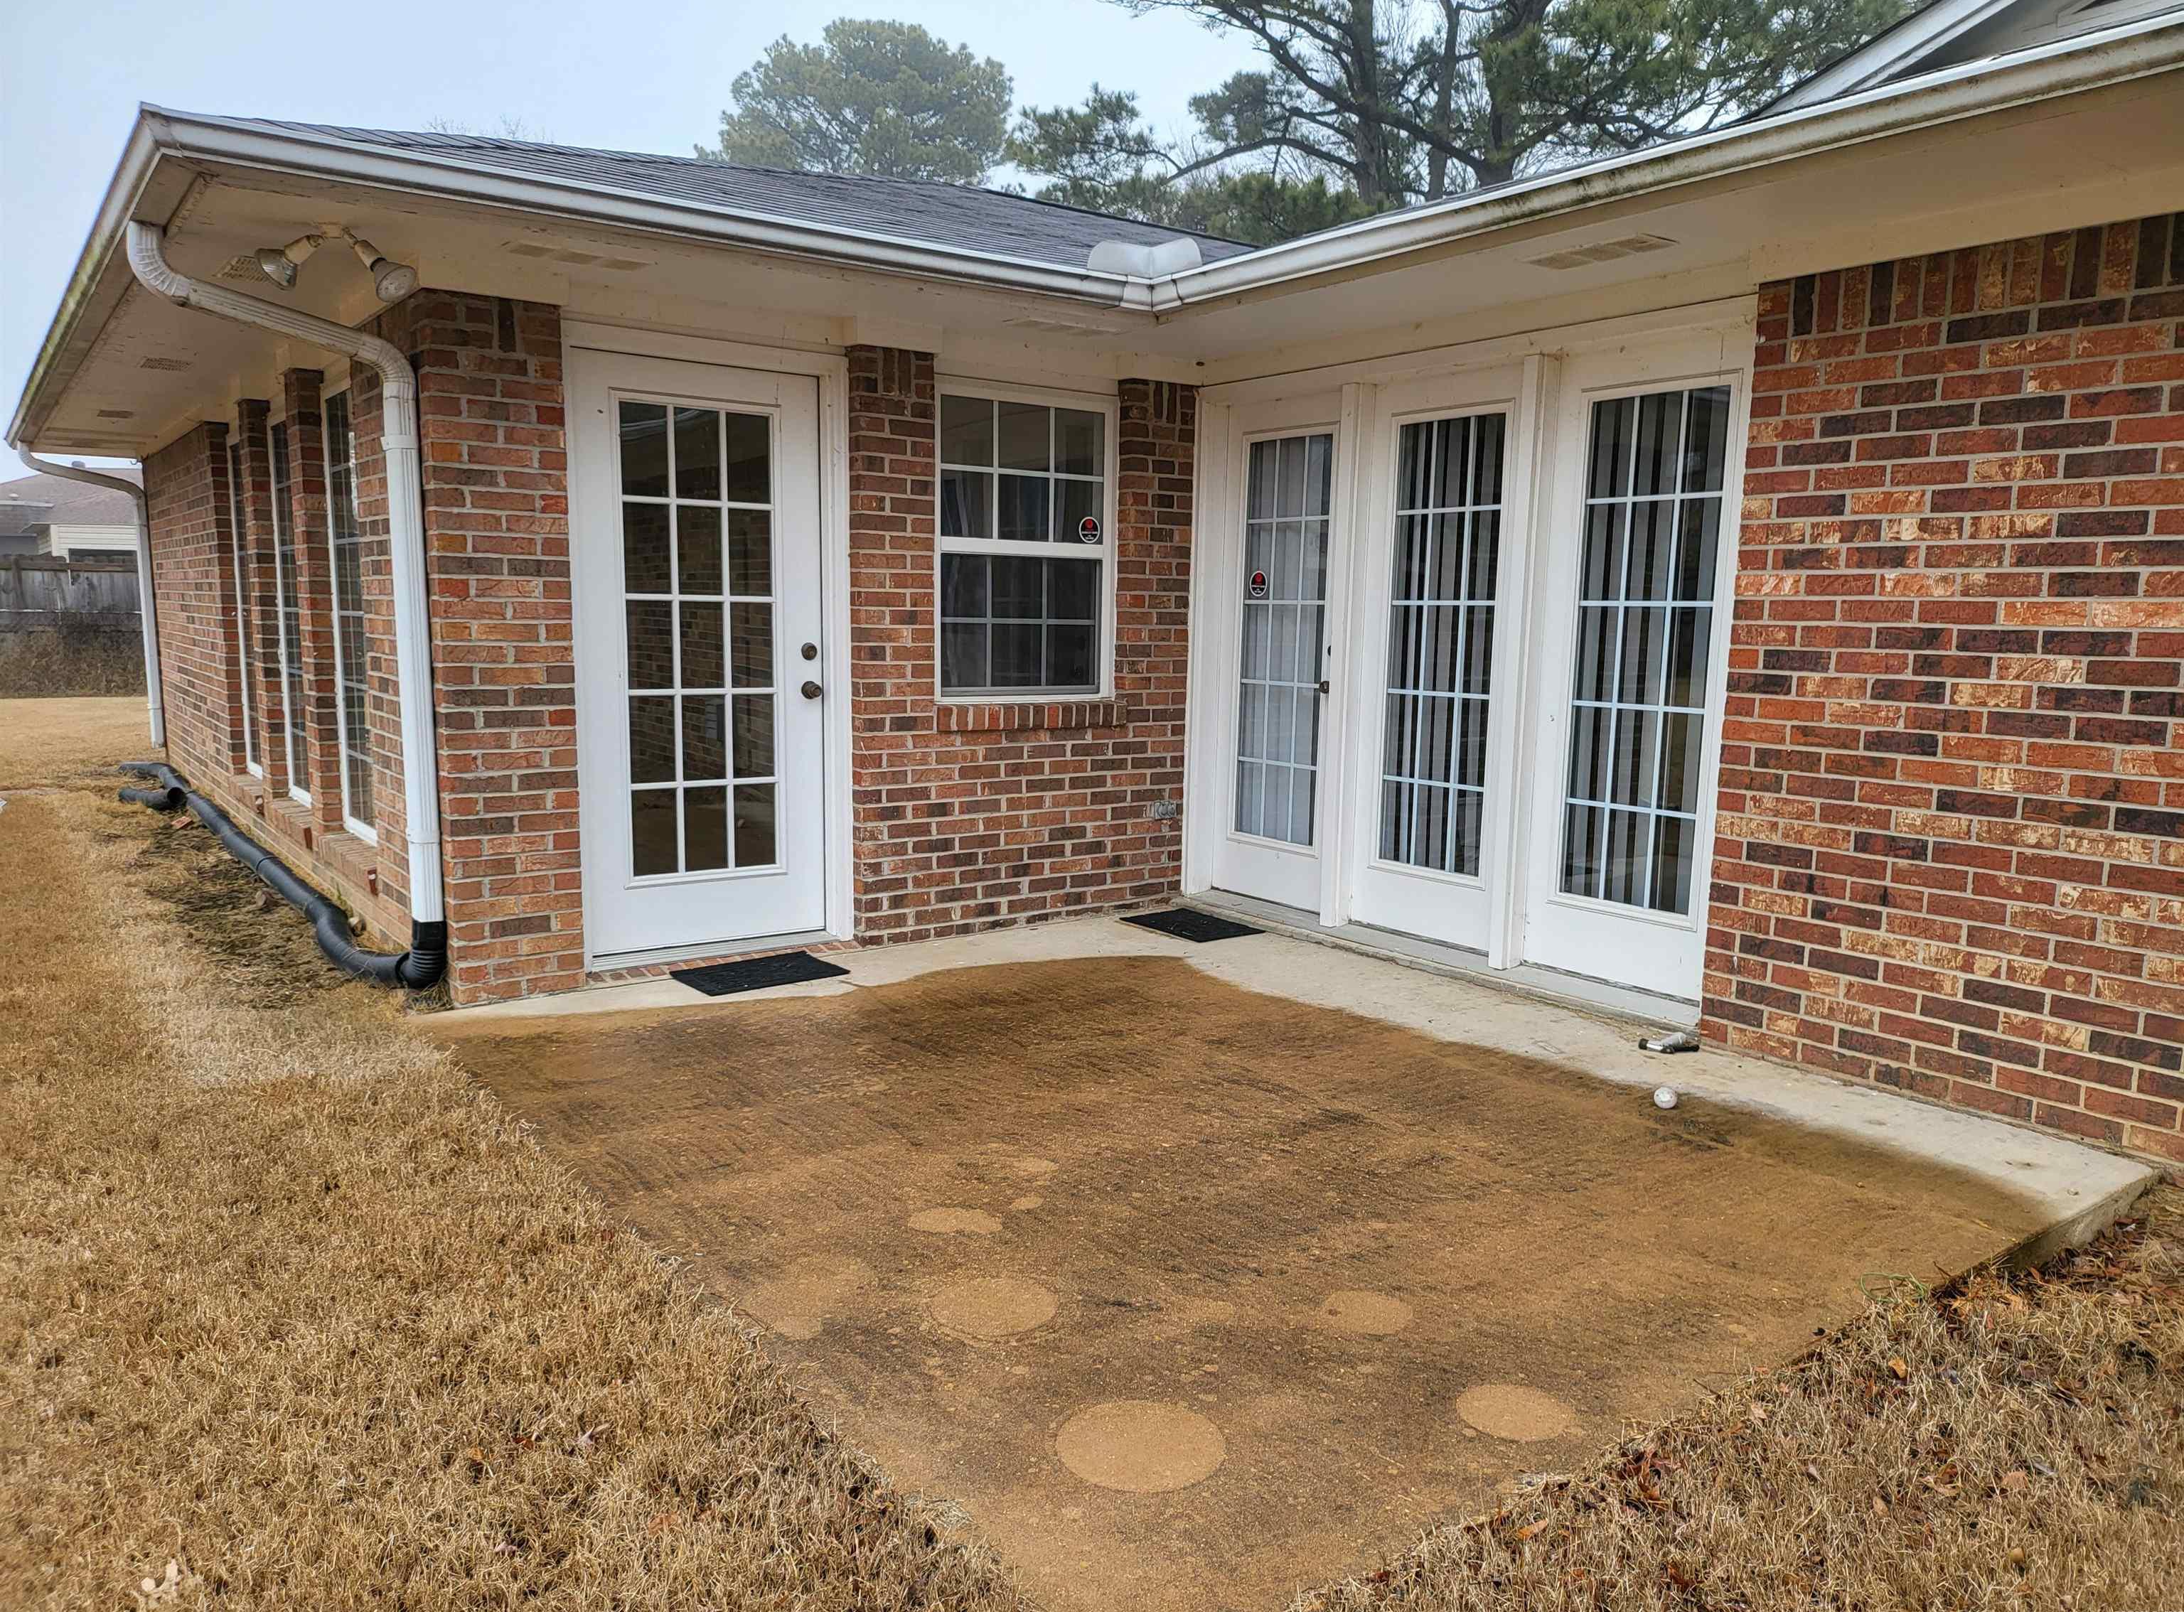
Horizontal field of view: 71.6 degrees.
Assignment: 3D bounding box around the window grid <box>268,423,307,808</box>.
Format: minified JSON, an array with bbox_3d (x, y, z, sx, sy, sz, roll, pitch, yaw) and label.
[{"bbox_3d":[-3.592,-0.877,6.919,0.080,1.755,1.050,-5,9,-36],"label":"window grid"}]

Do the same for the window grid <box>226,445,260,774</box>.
[{"bbox_3d":[-4.409,-1.043,8.018,0.080,1.770,1.050,-5,9,-36],"label":"window grid"}]

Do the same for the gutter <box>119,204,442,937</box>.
[{"bbox_3d":[-2.304,-0.560,4.391,0.735,2.093,0.100,-5,9,-36],"label":"gutter"}]

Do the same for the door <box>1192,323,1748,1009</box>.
[{"bbox_3d":[1.214,-0.513,5.388,0.150,2.040,2.450,-5,9,-36],"label":"door"}]

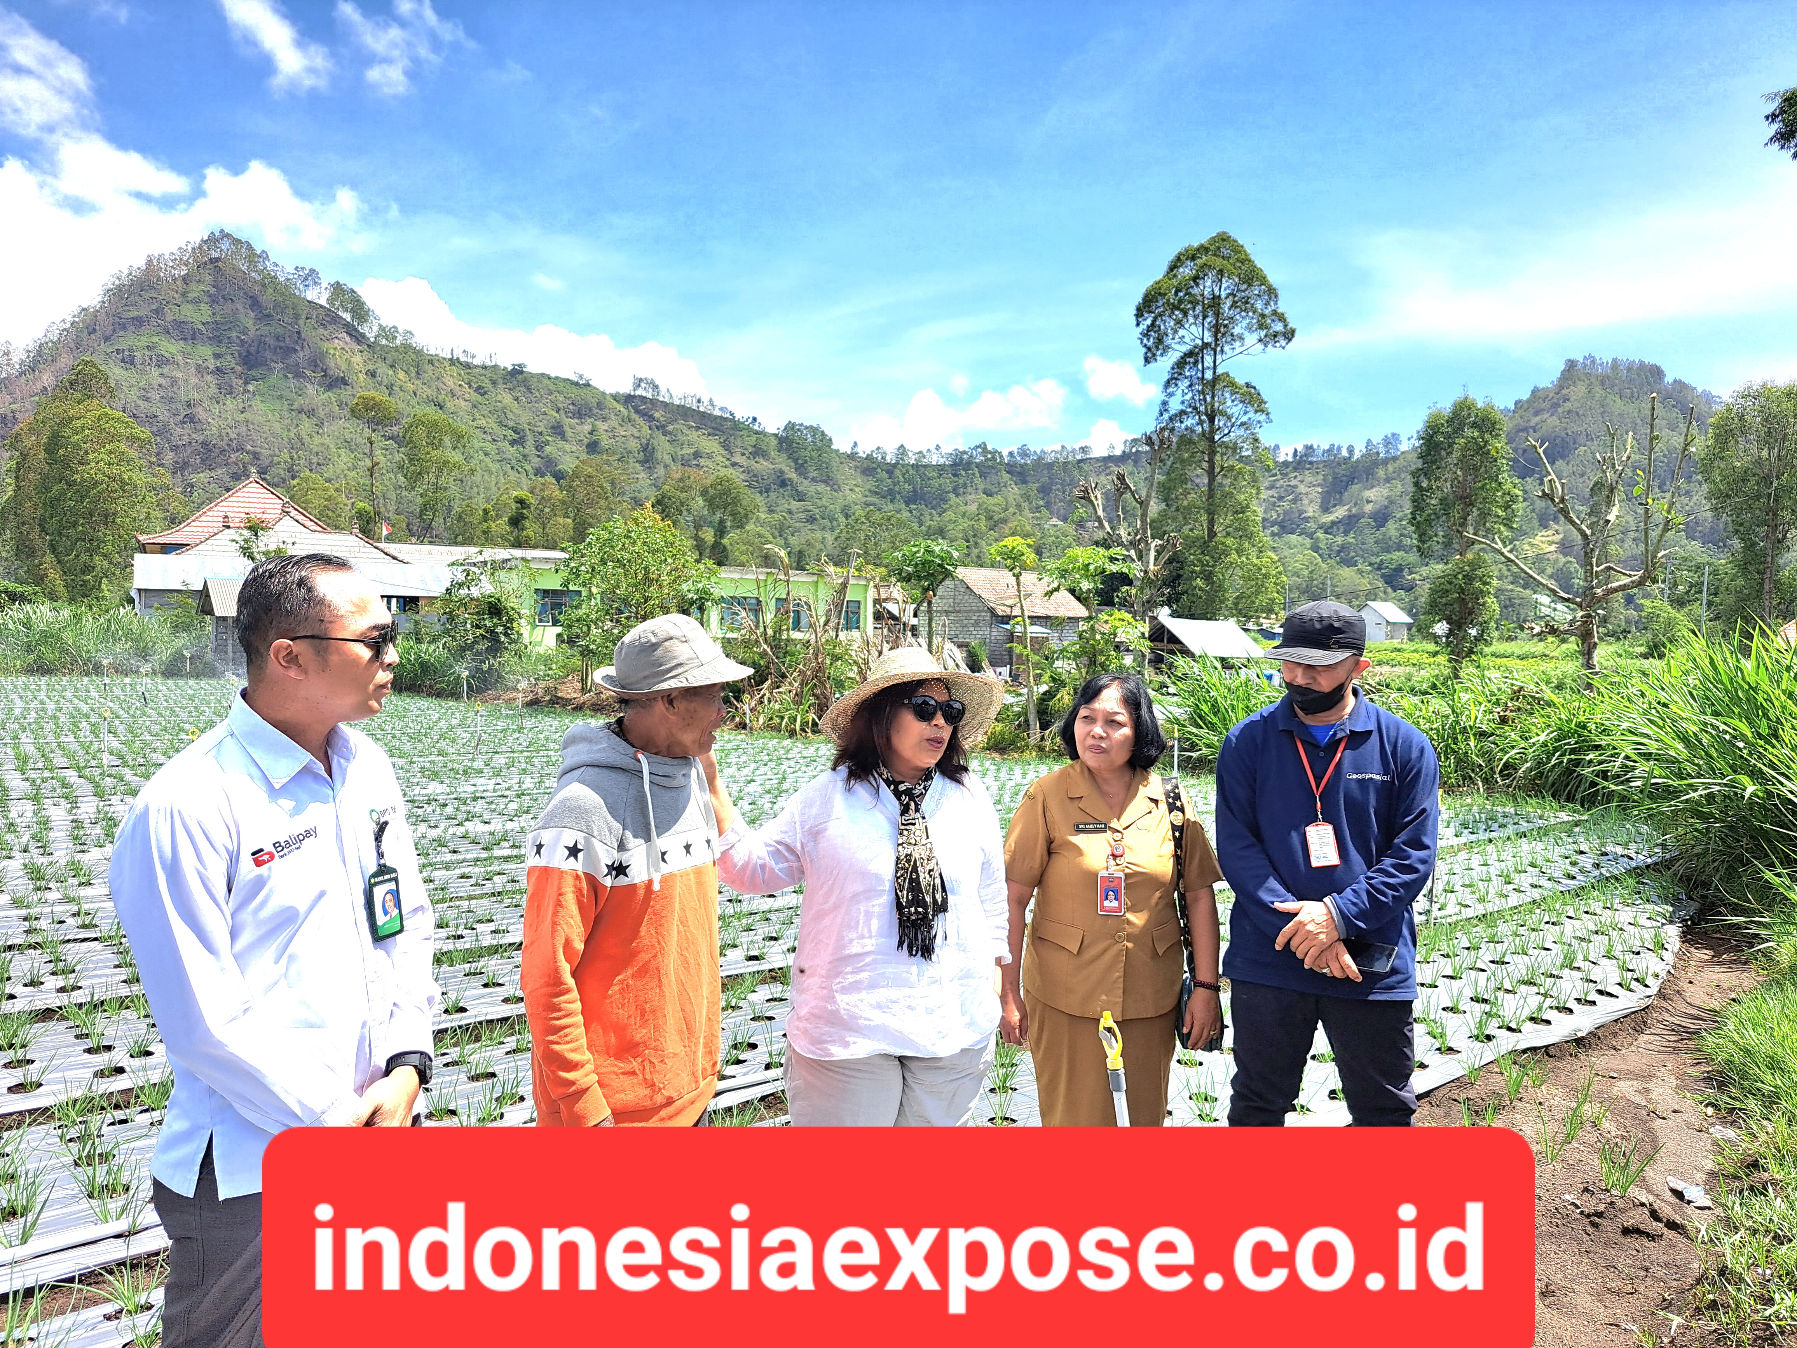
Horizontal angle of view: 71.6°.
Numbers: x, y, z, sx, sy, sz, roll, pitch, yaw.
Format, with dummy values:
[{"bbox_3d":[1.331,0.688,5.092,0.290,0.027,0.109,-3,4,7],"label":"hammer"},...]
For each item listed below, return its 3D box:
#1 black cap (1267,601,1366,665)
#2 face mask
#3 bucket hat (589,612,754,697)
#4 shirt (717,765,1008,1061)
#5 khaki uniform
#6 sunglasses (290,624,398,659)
[{"bbox_3d":[0.896,-0.096,2.710,0.185,0.120,0.250,1,15,45],"label":"black cap"},{"bbox_3d":[0.879,0.039,2.650,0.135,0.085,0.085,1,16,45],"label":"face mask"},{"bbox_3d":[-0.425,-0.040,2.320,0.310,0.145,0.280,-10,5,-25],"label":"bucket hat"},{"bbox_3d":[-0.070,0.461,2.540,0.580,0.590,0.340,0,1,-7],"label":"shirt"},{"bbox_3d":[0.522,0.730,3.020,0.520,1.040,0.300,0,2,-1],"label":"khaki uniform"},{"bbox_3d":[-0.816,-0.047,1.800,0.150,0.047,0.145,0,1,-10],"label":"sunglasses"}]

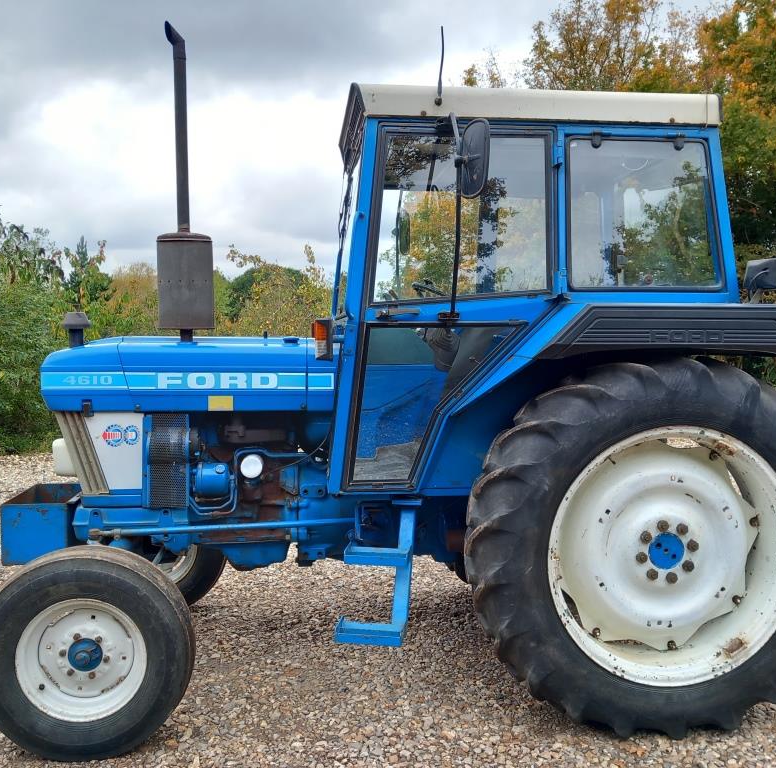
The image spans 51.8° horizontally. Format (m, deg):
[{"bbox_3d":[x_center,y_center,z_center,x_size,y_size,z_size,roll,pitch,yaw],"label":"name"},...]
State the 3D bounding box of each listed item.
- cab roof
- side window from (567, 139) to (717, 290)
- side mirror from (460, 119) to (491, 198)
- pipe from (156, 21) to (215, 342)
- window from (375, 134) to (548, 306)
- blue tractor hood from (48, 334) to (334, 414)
[{"bbox_3d":[0.530,-1.110,3.657,1.455,0.145,1.170,0,3,-5],"label":"cab roof"},{"bbox_3d":[0.999,-0.664,3.112,0.613,0.578,0.050,0,3,-5],"label":"side window"},{"bbox_3d":[0.314,-0.810,2.869,0.050,0.280,0.170,-1,4,-22],"label":"side mirror"},{"bbox_3d":[-0.884,-0.889,3.489,0.250,1.389,0.170,0,3,-5],"label":"pipe"},{"bbox_3d":[0.272,-0.633,3.037,0.685,0.640,0.050,0,3,-5],"label":"window"},{"bbox_3d":[-0.848,-0.057,3.579,1.220,0.287,0.589,0,5,-6],"label":"blue tractor hood"}]

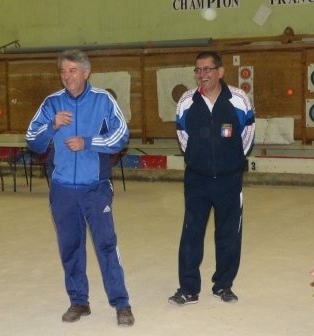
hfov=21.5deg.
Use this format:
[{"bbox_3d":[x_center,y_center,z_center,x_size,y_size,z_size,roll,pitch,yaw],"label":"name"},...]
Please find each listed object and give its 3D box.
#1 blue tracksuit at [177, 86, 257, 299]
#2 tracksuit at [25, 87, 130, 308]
[{"bbox_3d":[0.402,0.127,5.695,0.550,1.460,0.340,0,5,8],"label":"blue tracksuit"},{"bbox_3d":[-0.504,0.166,5.283,0.620,1.430,0.370,0,6,14],"label":"tracksuit"}]

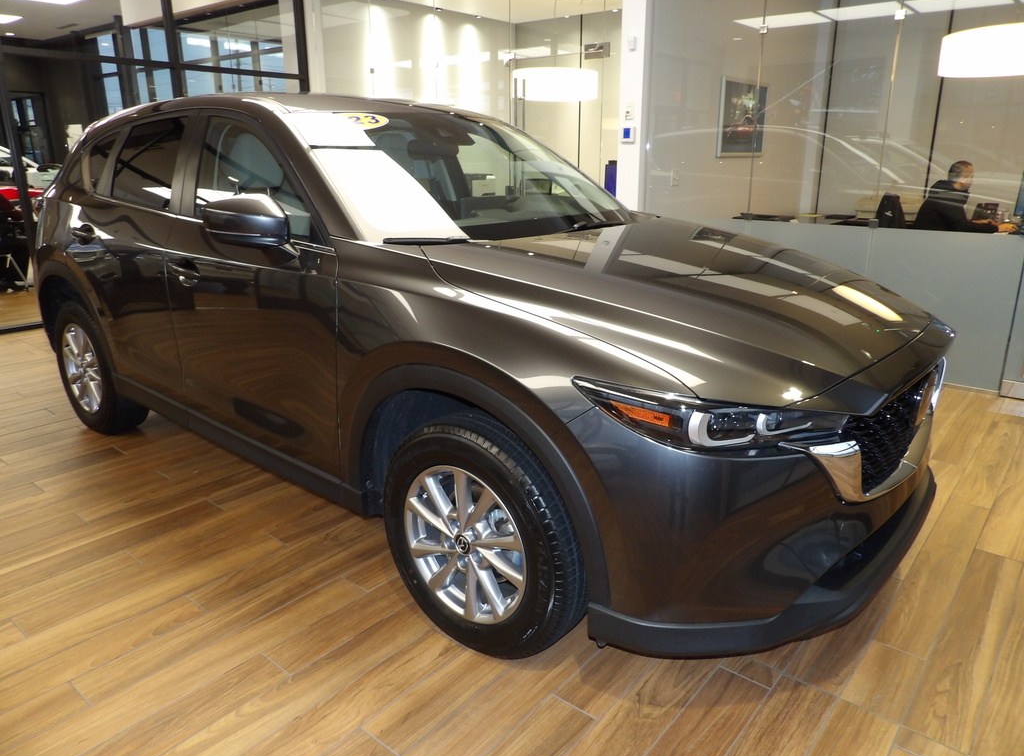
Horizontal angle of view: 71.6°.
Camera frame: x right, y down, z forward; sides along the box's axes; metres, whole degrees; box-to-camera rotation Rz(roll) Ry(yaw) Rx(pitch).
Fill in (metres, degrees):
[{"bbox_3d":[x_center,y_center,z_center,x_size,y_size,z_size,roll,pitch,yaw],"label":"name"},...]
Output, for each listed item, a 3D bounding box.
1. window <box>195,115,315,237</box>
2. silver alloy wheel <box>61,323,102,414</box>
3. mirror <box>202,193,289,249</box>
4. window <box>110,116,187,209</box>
[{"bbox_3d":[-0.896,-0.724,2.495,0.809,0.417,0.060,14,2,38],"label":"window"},{"bbox_3d":[-2.160,-0.066,3.714,0.472,0.472,0.170,14,22,38],"label":"silver alloy wheel"},{"bbox_3d":[-0.819,-0.493,2.222,0.160,0.170,0.220,14,22,38],"label":"mirror"},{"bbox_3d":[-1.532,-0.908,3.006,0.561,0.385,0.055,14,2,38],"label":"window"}]

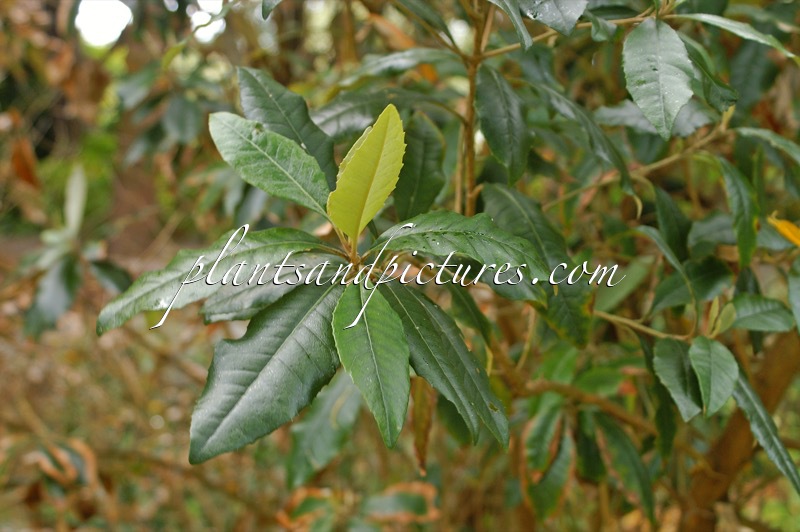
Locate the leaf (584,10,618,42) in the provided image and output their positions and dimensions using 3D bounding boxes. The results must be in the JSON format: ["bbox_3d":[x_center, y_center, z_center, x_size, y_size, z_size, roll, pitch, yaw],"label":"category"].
[{"bbox_3d":[0.119,-0.142,0.880,0.019,0.019,0.015,-4,-6,0],"label":"leaf"}]

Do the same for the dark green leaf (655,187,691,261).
[{"bbox_3d":[0.183,-0.028,0.990,0.017,0.053,0.018,-21,-9,11],"label":"dark green leaf"}]

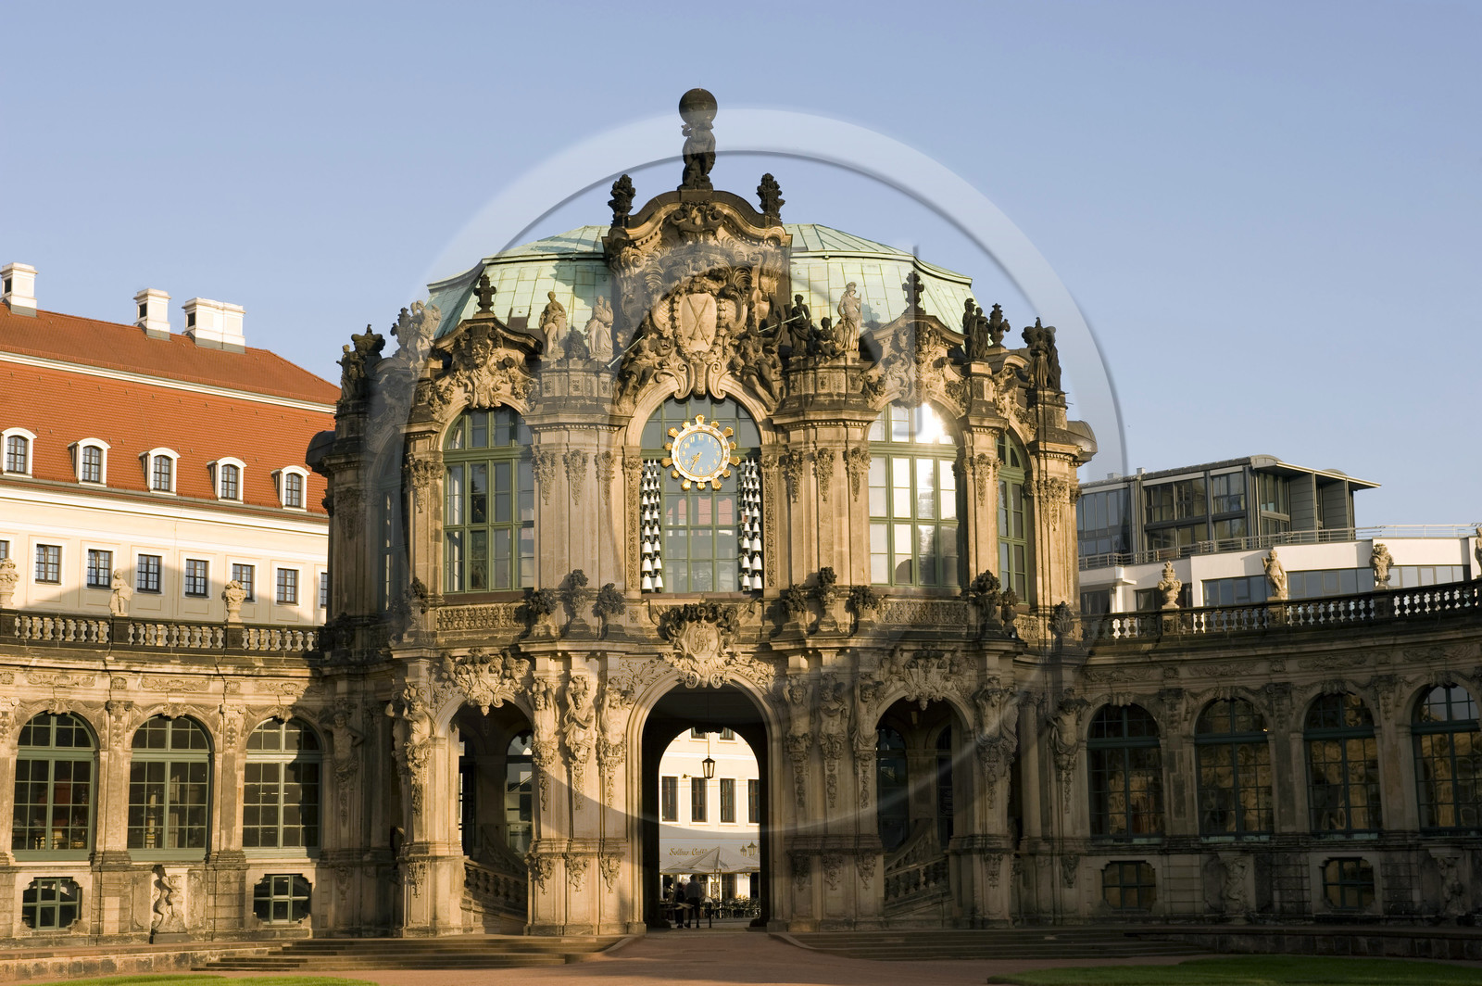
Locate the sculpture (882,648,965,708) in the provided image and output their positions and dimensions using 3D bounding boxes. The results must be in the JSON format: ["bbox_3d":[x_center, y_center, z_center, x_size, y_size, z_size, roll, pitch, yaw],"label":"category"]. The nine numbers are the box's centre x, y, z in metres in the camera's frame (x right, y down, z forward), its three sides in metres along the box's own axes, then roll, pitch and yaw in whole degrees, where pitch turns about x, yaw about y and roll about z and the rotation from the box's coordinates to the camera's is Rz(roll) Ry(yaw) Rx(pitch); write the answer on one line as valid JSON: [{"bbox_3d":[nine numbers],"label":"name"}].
[{"bbox_3d":[5.874,5.919,73.292,2.520,1.880,0.700,2,-10,-16],"label":"sculpture"}]

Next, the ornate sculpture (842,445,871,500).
[{"bbox_3d":[3.758,-0.675,74.783,0.840,1.750,0.350,2,-10,-15],"label":"ornate sculpture"}]

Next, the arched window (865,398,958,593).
[{"bbox_3d":[5.231,0.072,69.449,2.713,5.587,0.350,2,-11,-16],"label":"arched window"}]

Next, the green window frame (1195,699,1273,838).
[{"bbox_3d":[15.053,8.408,70.290,2.380,4.150,0.300,-7,-11,33],"label":"green window frame"}]

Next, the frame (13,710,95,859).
[{"bbox_3d":[-21.340,9.069,71.527,2.450,4.370,0.320,8,-13,-42],"label":"frame"}]

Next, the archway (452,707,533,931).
[{"bbox_3d":[-7.267,9.455,67.328,2.143,6.571,1.200,-4,-9,16],"label":"archway"}]

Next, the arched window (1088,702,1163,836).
[{"bbox_3d":[12.090,8.725,72.330,2.300,4.150,0.300,-6,-10,27],"label":"arched window"}]

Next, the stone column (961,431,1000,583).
[{"bbox_3d":[7.231,0.423,69.359,0.777,4.511,0.700,4,-10,-28],"label":"stone column"}]

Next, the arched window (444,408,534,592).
[{"bbox_3d":[-7.552,0.219,69.458,2.882,5.607,0.350,-3,-10,14],"label":"arched window"}]

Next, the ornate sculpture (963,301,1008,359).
[{"bbox_3d":[7.634,-5.040,71.627,1.200,1.780,1.000,2,-10,-15],"label":"ornate sculpture"}]

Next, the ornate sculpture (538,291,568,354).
[{"bbox_3d":[-5.681,-5.135,69.554,0.786,1.730,0.750,-2,-9,5],"label":"ornate sculpture"}]

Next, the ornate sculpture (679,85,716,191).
[{"bbox_3d":[-1.329,-10.843,70.664,1.148,2.910,1.100,-1,-9,0],"label":"ornate sculpture"}]

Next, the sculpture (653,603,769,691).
[{"bbox_3d":[-0.824,4.438,67.076,3.384,2.397,0.900,-1,-9,0],"label":"sculpture"}]

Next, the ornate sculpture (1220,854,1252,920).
[{"bbox_3d":[15.524,12.303,72.325,0.760,2.030,0.450,-7,-11,33],"label":"ornate sculpture"}]

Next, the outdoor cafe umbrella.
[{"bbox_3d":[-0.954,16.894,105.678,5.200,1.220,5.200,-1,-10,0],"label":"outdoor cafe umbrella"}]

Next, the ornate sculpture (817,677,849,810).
[{"bbox_3d":[2.642,7.201,66.625,0.758,3.752,0.750,0,-9,-3],"label":"ornate sculpture"}]

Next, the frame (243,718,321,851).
[{"bbox_3d":[-14.513,9.252,72.901,2.380,4.250,0.300,4,-10,-26],"label":"frame"}]

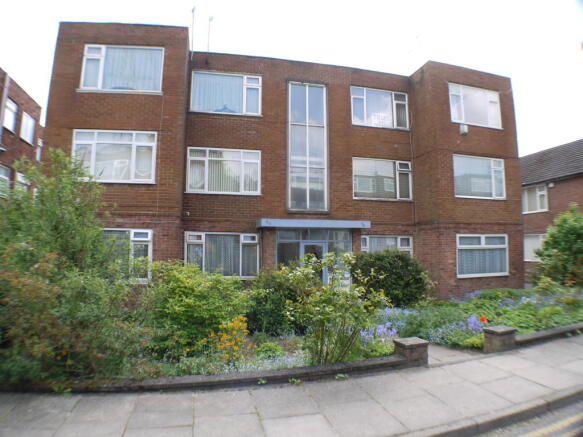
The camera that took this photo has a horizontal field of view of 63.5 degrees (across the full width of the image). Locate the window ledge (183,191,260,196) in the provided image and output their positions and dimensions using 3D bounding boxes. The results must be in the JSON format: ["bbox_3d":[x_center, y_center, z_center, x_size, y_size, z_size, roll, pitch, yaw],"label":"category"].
[{"bbox_3d":[-2.161,-0.789,14.873,2.380,0.080,0.150,2,-6,-15],"label":"window ledge"}]

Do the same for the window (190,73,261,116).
[{"bbox_3d":[-2.025,-3.926,14.899,2.250,1.360,0.120,1,-5,-16],"label":"window"}]

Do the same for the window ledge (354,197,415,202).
[{"bbox_3d":[3.155,-0.601,16.038,2.250,0.090,0.140,1,-5,-16],"label":"window ledge"}]

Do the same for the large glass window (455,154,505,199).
[{"bbox_3d":[6.137,-1.335,15.350,1.870,1.370,0.140,1,-7,-14],"label":"large glass window"}]

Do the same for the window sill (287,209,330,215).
[{"bbox_3d":[0.571,-0.231,15.550,1.420,0.120,0.160,1,-5,-16],"label":"window sill"}]

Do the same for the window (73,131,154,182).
[{"bbox_3d":[-4.730,-1.657,12.600,2.100,1.360,0.140,1,-7,-14],"label":"window"}]

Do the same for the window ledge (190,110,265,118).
[{"bbox_3d":[-2.110,-3.340,15.143,2.380,0.080,0.150,2,-6,-15],"label":"window ledge"}]

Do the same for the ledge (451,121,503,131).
[{"bbox_3d":[6.392,-3.198,16.247,2.100,0.080,0.150,2,-6,-15],"label":"ledge"}]

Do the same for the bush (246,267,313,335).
[{"bbox_3d":[-0.233,1.573,9.155,1.320,1.270,1.100,1,-5,-16],"label":"bush"}]

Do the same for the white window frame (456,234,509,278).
[{"bbox_3d":[6.133,1.201,15.100,1.850,1.370,0.140,1,-7,-14],"label":"white window frame"}]

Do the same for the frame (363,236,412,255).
[{"bbox_3d":[3.143,1.257,15.600,1.880,1.350,0.140,1,-7,-14],"label":"frame"}]

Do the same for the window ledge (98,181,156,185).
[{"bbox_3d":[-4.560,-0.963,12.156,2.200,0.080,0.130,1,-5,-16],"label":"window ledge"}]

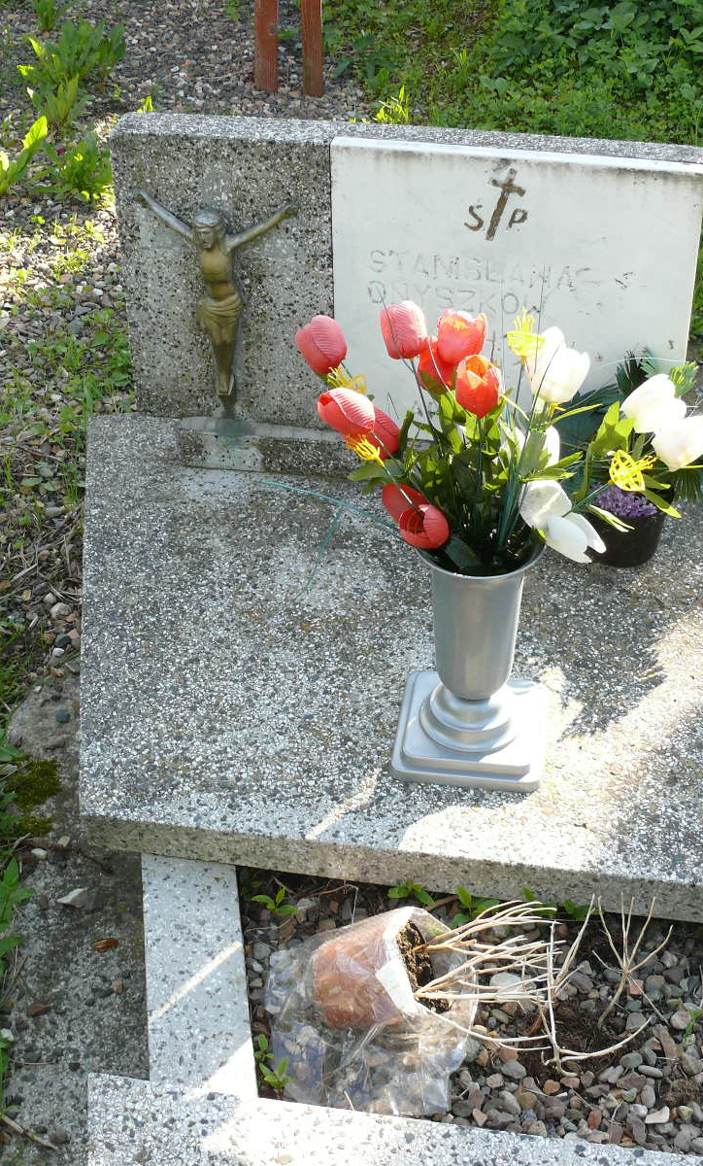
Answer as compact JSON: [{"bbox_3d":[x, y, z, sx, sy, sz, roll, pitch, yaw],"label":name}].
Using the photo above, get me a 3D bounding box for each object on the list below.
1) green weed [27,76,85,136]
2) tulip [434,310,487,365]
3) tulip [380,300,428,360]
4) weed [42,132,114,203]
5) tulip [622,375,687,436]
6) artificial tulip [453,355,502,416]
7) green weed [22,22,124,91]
[{"bbox_3d":[-0.735,-1.185,3.908,0.145,0.139,0.123,0,32,0],"label":"green weed"},{"bbox_3d":[0.109,-0.244,1.565,0.052,0.059,0.052,-3,30,2],"label":"tulip"},{"bbox_3d":[0.053,-0.252,1.570,0.049,0.062,0.049,-10,23,6],"label":"tulip"},{"bbox_3d":[-0.563,-0.866,3.220,0.160,0.115,0.140,-1,40,0],"label":"weed"},{"bbox_3d":[0.282,-0.166,1.461,0.052,0.066,0.052,24,35,-19],"label":"tulip"},{"bbox_3d":[0.117,-0.181,1.443,0.047,0.062,0.047,-1,40,0],"label":"artificial tulip"},{"bbox_3d":[-0.652,-1.249,3.661,0.240,0.140,0.190,-1,40,0],"label":"green weed"}]

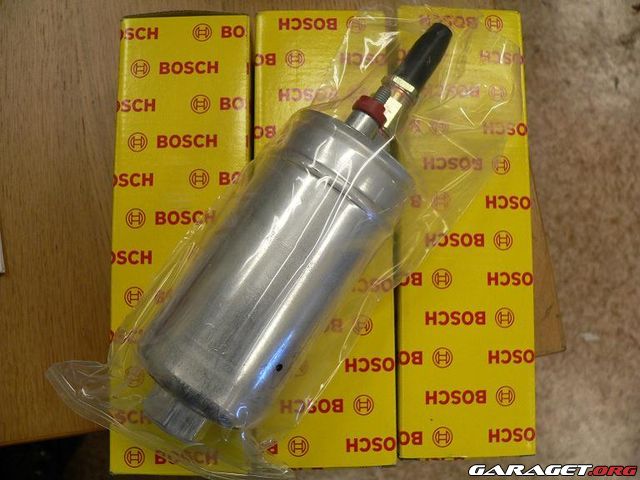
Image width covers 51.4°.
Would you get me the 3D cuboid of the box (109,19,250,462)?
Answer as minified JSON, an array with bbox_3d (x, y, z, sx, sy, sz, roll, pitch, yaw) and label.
[{"bbox_3d":[-0.067,0.002,0.353,0.065,0.065,0.222,-1,83,-2],"label":"box"}]

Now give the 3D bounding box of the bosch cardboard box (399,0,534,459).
[{"bbox_3d":[0.069,-0.004,0.359,0.065,0.065,0.222,1,83,-2],"label":"bosch cardboard box"}]

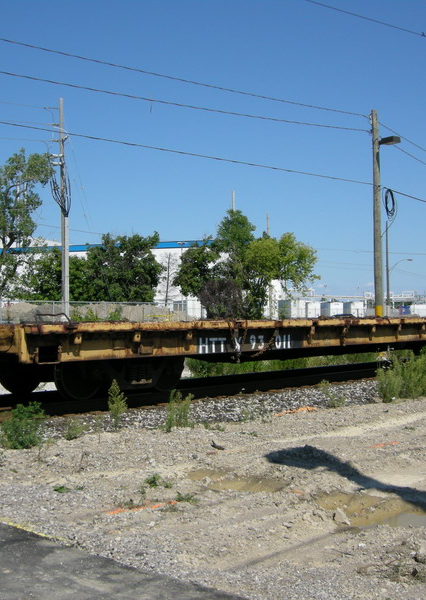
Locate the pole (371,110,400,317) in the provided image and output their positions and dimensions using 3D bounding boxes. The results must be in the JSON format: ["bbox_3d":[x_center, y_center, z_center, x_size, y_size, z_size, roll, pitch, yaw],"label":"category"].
[{"bbox_3d":[6.196,-2.448,30.415,1.026,9.000,0.500,-1,-1,11],"label":"pole"}]

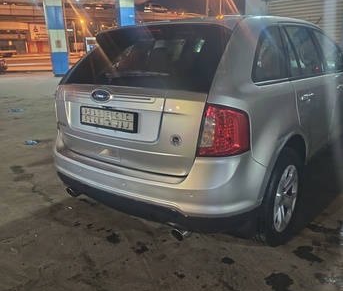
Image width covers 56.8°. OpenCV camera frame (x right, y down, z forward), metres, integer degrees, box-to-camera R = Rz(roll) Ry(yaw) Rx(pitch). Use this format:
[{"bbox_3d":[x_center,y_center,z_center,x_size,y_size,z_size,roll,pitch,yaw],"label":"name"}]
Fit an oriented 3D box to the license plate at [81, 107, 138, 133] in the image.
[{"bbox_3d":[-0.413,-0.174,2.061,0.545,0.128,0.025,10,13,37],"label":"license plate"}]

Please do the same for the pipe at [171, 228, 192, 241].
[{"bbox_3d":[0.079,0.528,1.957,0.080,0.080,0.140,10,19,37],"label":"pipe"}]

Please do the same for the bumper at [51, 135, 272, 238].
[{"bbox_3d":[-0.319,0.196,2.271,1.880,0.600,0.530,10,19,37],"label":"bumper"}]

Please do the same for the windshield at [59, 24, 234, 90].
[{"bbox_3d":[-0.282,-0.571,2.135,1.360,0.480,0.140,10,-21,37],"label":"windshield"}]

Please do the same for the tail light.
[{"bbox_3d":[0.289,-0.076,1.670,0.235,0.285,0.225,10,19,37],"label":"tail light"}]

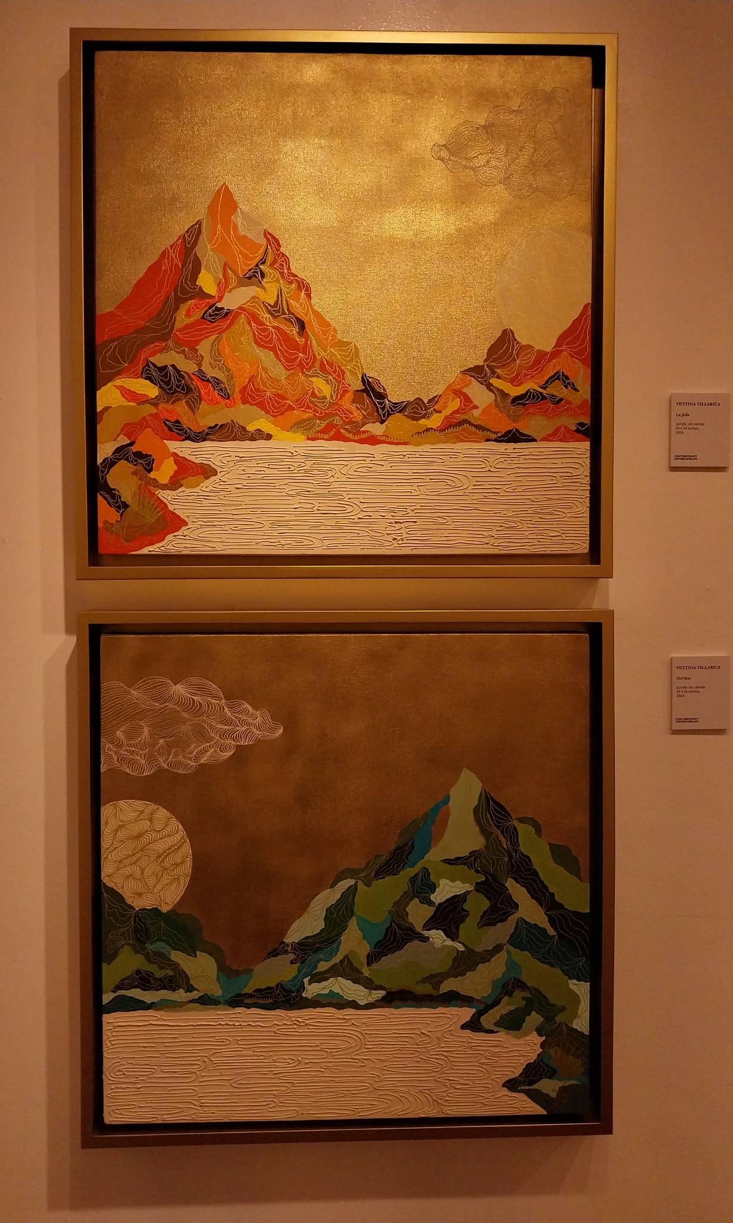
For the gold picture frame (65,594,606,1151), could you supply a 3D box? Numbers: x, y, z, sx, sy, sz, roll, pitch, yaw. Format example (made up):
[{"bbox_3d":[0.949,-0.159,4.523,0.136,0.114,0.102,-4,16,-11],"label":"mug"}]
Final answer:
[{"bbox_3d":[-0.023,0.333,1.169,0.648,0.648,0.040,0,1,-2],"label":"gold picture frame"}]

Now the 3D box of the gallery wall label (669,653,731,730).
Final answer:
[{"bbox_3d":[0.437,0.107,1.204,0.076,0.096,0.005,0,1,-2],"label":"gallery wall label"}]

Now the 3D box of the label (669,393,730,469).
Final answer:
[{"bbox_3d":[0.433,-0.235,1.196,0.076,0.096,0.005,0,1,-2],"label":"label"}]

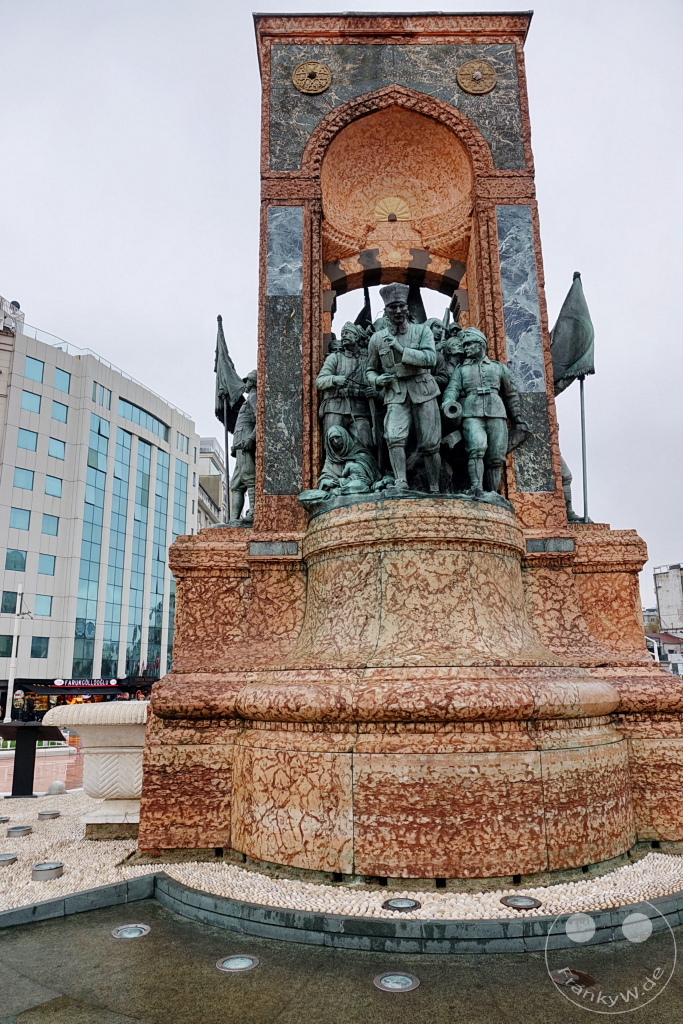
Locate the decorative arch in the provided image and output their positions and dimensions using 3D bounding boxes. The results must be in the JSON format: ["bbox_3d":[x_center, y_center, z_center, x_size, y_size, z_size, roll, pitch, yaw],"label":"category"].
[{"bbox_3d":[0.734,-5.113,9.323,2.570,1.500,0.380,-1,-13,0],"label":"decorative arch"}]

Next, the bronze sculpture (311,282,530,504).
[{"bbox_3d":[0.815,-1.224,7.885,2.500,2.700,1.600,-1,-13,0],"label":"bronze sculpture"}]

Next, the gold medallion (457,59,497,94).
[{"bbox_3d":[1.856,-5.972,9.367,0.545,0.545,0.090,-1,-13,0],"label":"gold medallion"}]

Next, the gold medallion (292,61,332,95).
[{"bbox_3d":[-0.403,-5.959,9.359,0.545,0.545,0.090,-1,-13,0],"label":"gold medallion"}]

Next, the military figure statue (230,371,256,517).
[{"bbox_3d":[-1.260,-0.948,9.430,0.640,2.280,0.800,-1,-13,0],"label":"military figure statue"}]

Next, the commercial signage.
[{"bbox_3d":[-18.147,12.190,48.456,0.250,0.700,6.000,-8,-15,27],"label":"commercial signage"}]

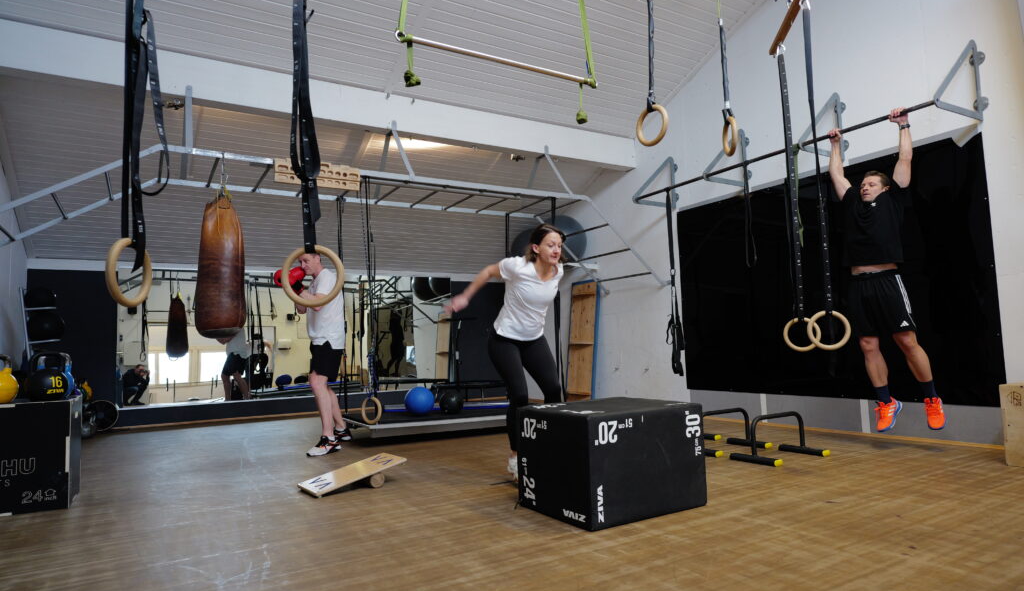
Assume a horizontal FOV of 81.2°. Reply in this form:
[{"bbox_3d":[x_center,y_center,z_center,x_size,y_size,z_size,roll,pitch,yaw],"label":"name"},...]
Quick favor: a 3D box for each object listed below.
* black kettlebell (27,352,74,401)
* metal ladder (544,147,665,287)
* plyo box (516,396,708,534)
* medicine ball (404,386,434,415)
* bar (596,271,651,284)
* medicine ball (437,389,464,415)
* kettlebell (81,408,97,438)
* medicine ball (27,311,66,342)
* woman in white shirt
[{"bbox_3d":[-2.787,0.490,3.600,0.190,0.290,0.200,-5,-5,29],"label":"black kettlebell"},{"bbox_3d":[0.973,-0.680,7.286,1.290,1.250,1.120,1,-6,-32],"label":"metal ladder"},{"bbox_3d":[0.515,0.837,3.140,0.755,0.510,0.610,1,-6,-32],"label":"plyo box"},{"bbox_3d":[-0.943,1.074,6.109,0.285,0.285,0.285,-2,-5,0],"label":"medicine ball"},{"bbox_3d":[1.316,-0.208,7.142,0.035,0.035,1.130,1,-6,-31],"label":"bar"},{"bbox_3d":[-0.631,1.108,6.234,0.250,0.250,0.250,-2,-5,0],"label":"medicine ball"},{"bbox_3d":[-4.744,1.430,6.649,0.200,0.280,0.200,-6,-6,42],"label":"kettlebell"},{"bbox_3d":[-5.093,0.337,6.550,0.320,0.320,0.320,1,-6,-31],"label":"medicine ball"},{"bbox_3d":[0.025,0.357,3.851,0.620,1.620,0.720,2,-6,-39],"label":"woman in white shirt"}]

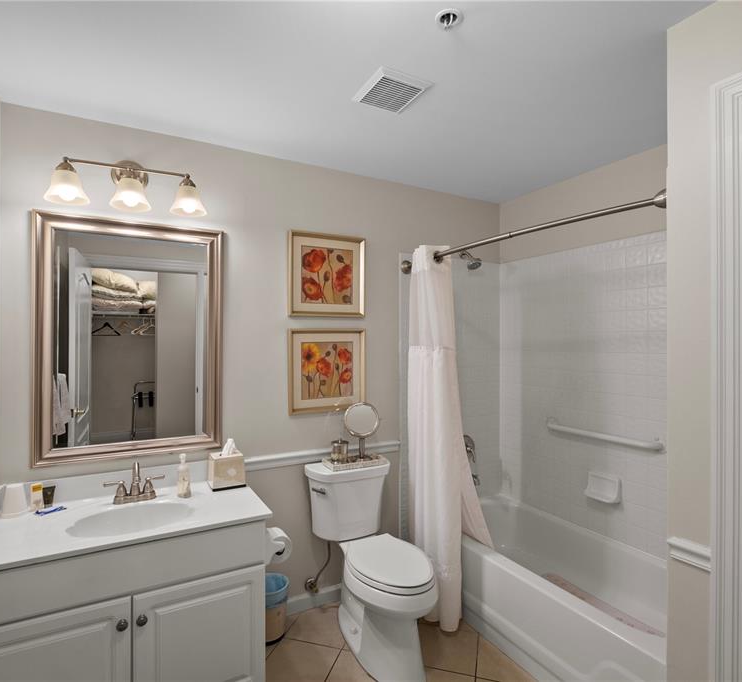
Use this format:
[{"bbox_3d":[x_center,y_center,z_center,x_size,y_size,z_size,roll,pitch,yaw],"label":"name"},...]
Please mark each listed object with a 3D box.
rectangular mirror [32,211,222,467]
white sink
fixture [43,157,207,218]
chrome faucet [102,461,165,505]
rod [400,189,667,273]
[{"bbox_3d":[-1.060,-0.007,1.932,0.746,1.060,0.032,0,0,-29],"label":"rectangular mirror"},{"bbox_3d":[-0.906,0.745,1.629,0.428,0.135,0.310,0,0,-29],"label":"white sink"},{"bbox_3d":[-1.046,-0.663,1.851,0.602,0.194,0.190,0,0,-29],"label":"fixture"},{"bbox_3d":[-0.989,0.594,1.792,0.232,0.172,0.125,0,0,-29],"label":"chrome faucet"},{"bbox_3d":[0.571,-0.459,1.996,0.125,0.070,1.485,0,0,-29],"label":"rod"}]

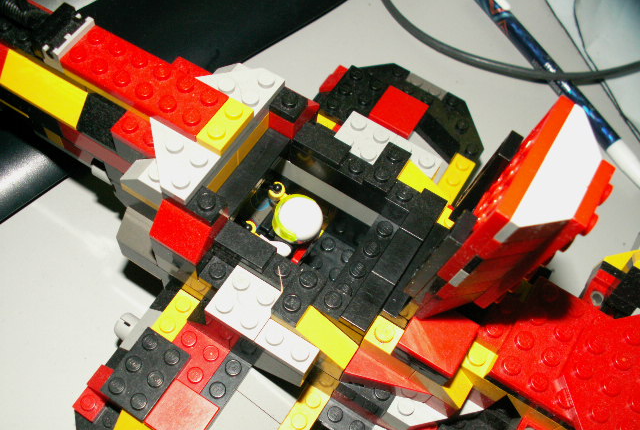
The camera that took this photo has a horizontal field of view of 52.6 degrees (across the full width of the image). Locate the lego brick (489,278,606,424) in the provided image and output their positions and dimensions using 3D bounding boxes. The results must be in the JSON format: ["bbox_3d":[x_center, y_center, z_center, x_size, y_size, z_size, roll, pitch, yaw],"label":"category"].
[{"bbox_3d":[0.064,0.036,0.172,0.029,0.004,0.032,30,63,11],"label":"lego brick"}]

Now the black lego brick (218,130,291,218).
[{"bbox_3d":[-0.020,-0.012,0.186,0.008,0.004,0.032,30,63,11],"label":"black lego brick"}]

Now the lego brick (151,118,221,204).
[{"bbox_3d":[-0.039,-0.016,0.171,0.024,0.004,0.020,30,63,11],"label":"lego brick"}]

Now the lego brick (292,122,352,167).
[{"bbox_3d":[0.001,-0.021,0.194,0.016,0.003,0.008,30,64,11],"label":"lego brick"}]

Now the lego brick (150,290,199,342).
[{"bbox_3d":[-0.045,0.032,0.204,0.008,0.005,0.016,31,66,9],"label":"lego brick"}]

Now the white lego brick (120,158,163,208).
[{"bbox_3d":[-0.046,-0.010,0.174,0.016,0.011,0.008,31,64,10],"label":"white lego brick"}]

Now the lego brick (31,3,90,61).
[{"bbox_3d":[-0.074,-0.052,0.185,0.010,0.006,0.016,30,64,11],"label":"lego brick"}]

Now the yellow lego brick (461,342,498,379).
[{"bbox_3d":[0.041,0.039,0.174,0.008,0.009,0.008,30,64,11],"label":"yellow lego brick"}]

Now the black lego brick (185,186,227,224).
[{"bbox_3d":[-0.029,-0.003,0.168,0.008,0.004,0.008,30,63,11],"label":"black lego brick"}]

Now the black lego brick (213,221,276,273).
[{"bbox_3d":[-0.020,0.009,0.175,0.016,0.003,0.007,31,64,10],"label":"black lego brick"}]

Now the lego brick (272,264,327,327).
[{"bbox_3d":[-0.005,0.020,0.166,0.008,0.005,0.016,31,64,10],"label":"lego brick"}]

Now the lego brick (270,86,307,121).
[{"bbox_3d":[-0.009,-0.033,0.188,0.008,0.005,0.008,30,63,11],"label":"lego brick"}]

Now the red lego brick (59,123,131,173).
[{"bbox_3d":[-0.064,-0.022,0.196,0.032,0.010,0.008,30,64,11],"label":"red lego brick"}]

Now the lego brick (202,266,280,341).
[{"bbox_3d":[-0.020,0.024,0.178,0.016,0.005,0.016,31,66,9],"label":"lego brick"}]

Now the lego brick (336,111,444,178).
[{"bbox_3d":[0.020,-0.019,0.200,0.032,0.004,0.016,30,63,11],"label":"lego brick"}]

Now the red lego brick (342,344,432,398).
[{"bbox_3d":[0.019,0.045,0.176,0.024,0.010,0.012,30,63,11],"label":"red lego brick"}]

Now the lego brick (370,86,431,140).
[{"bbox_3d":[0.029,-0.037,0.239,0.016,0.003,0.016,31,66,9],"label":"lego brick"}]

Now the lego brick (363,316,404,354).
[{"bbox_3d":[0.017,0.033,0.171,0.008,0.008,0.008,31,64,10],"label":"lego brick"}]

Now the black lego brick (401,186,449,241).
[{"bbox_3d":[0.030,0.001,0.188,0.008,0.003,0.016,30,63,11],"label":"black lego brick"}]

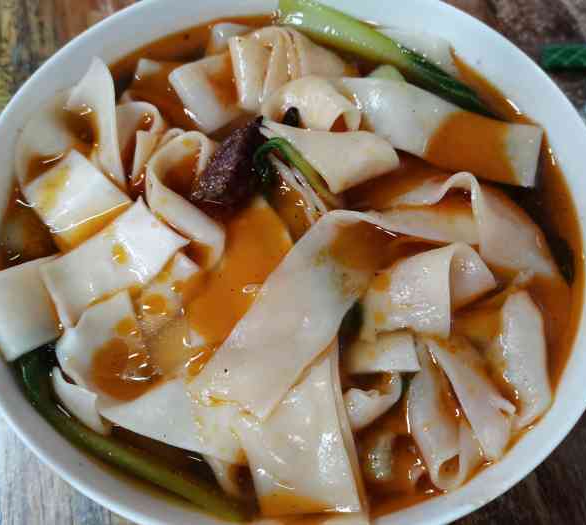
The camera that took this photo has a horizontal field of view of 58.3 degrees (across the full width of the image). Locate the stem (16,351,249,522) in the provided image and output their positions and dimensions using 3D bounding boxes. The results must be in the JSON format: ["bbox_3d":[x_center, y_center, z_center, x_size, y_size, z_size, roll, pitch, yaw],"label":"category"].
[{"bbox_3d":[-0.054,0.052,0.159,0.094,0.014,0.018,35,70,15],"label":"stem"}]

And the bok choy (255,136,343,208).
[{"bbox_3d":[-0.002,-0.029,0.187,0.018,0.012,0.038,-34,70,-15],"label":"bok choy"}]

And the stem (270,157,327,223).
[{"bbox_3d":[0.002,-0.028,0.187,0.009,0.007,0.034,-28,68,-12],"label":"stem"}]

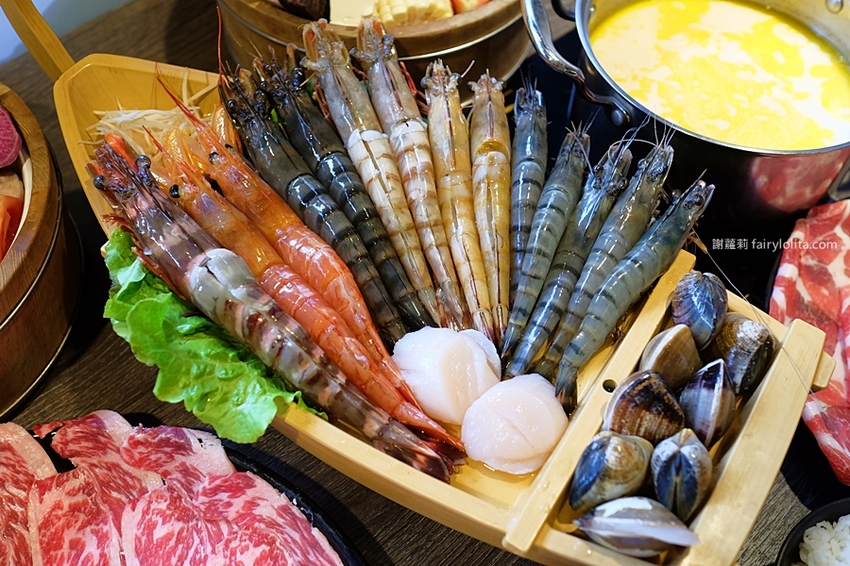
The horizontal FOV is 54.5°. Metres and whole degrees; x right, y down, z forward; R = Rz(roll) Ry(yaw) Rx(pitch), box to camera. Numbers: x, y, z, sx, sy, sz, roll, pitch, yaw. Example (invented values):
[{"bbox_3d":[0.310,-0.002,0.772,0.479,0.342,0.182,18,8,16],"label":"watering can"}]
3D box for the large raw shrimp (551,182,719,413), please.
[{"bbox_3d":[0.102,0.003,0.409,0.025,0.030,0.138,26,78,43],"label":"large raw shrimp"}]

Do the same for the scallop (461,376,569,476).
[{"bbox_3d":[0.042,0.065,0.384,0.049,0.029,0.047,1,50,1],"label":"scallop"}]

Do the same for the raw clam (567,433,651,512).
[{"bbox_3d":[0.083,0.085,0.367,0.045,0.036,0.026,-40,36,1],"label":"raw clam"}]

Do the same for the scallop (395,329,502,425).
[{"bbox_3d":[0.010,0.044,0.397,0.050,0.030,0.047,0,50,0],"label":"scallop"}]

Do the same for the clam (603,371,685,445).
[{"bbox_3d":[0.096,0.055,0.365,0.037,0.026,0.043,36,92,-11],"label":"clam"}]

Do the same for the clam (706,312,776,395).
[{"bbox_3d":[0.154,0.034,0.403,0.026,0.036,0.044,9,88,-16],"label":"clam"}]

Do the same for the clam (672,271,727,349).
[{"bbox_3d":[0.134,0.013,0.404,0.026,0.038,0.043,3,50,3],"label":"clam"}]

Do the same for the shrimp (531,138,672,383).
[{"bbox_3d":[0.092,-0.013,0.419,0.023,0.027,0.140,23,77,34],"label":"shrimp"}]

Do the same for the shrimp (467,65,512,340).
[{"bbox_3d":[0.035,-0.043,0.434,0.023,0.026,0.160,1,68,1],"label":"shrimp"}]

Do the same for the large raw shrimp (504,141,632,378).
[{"bbox_3d":[0.073,-0.011,0.416,0.026,0.027,0.146,24,75,19],"label":"large raw shrimp"}]

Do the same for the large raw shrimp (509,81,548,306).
[{"bbox_3d":[0.052,-0.040,0.435,0.021,0.025,0.141,5,76,2],"label":"large raw shrimp"}]

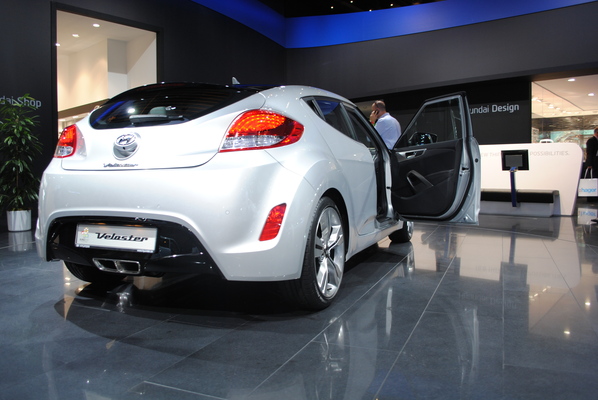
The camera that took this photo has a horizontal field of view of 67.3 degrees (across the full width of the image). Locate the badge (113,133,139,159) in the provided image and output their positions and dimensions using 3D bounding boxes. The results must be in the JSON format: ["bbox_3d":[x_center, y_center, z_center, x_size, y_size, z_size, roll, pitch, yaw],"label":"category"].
[{"bbox_3d":[-0.859,-0.269,2.219,0.160,0.140,0.040,1,-6,24],"label":"badge"}]

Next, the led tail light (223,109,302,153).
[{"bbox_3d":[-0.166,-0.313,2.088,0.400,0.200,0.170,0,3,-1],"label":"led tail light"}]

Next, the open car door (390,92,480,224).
[{"bbox_3d":[1.092,-0.311,3.875,0.260,1.040,0.960,-2,4,-30],"label":"open car door"}]

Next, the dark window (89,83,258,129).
[{"bbox_3d":[-0.730,-0.530,2.501,0.900,0.150,0.610,1,35,24],"label":"dark window"}]

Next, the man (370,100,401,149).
[{"bbox_3d":[1.202,-0.518,6.350,0.340,1.760,0.470,2,4,37],"label":"man"}]

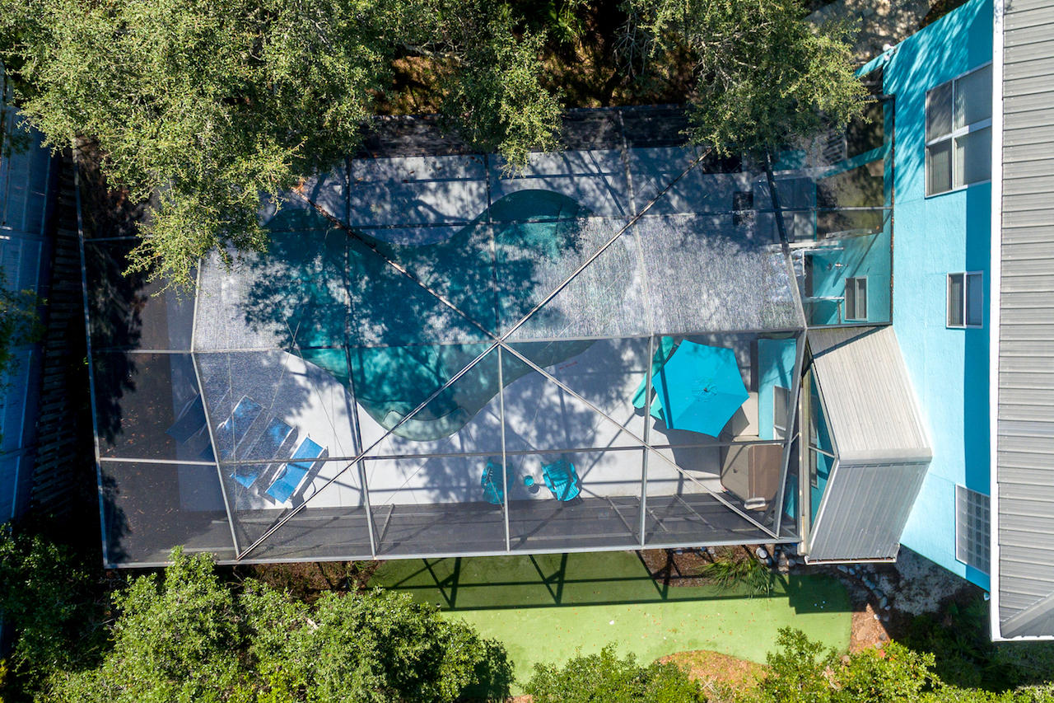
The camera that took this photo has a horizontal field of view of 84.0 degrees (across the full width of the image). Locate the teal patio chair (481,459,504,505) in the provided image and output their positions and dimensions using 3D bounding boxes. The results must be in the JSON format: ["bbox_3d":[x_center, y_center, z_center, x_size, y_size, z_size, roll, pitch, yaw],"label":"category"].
[{"bbox_3d":[-0.750,3.431,15.368,0.790,0.930,0.820,7,93,-5],"label":"teal patio chair"}]

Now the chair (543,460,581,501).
[{"bbox_3d":[0.914,3.421,15.511,0.790,0.930,0.820,-17,95,-4],"label":"chair"}]

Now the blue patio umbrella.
[{"bbox_3d":[4.208,0.868,14.999,2.450,2.200,2.200,10,93,-5],"label":"blue patio umbrella"}]

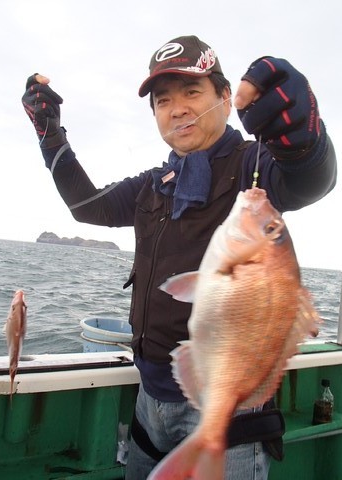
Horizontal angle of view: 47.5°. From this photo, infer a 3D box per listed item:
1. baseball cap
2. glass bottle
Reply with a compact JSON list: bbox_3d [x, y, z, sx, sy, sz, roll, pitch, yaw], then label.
[{"bbox_3d":[0.014,-0.405,0.890,0.175,0.138,0.270,-8,6,30],"label":"baseball cap"},{"bbox_3d":[0.584,0.616,1.480,0.069,0.166,0.069,5,-2,0],"label":"glass bottle"}]

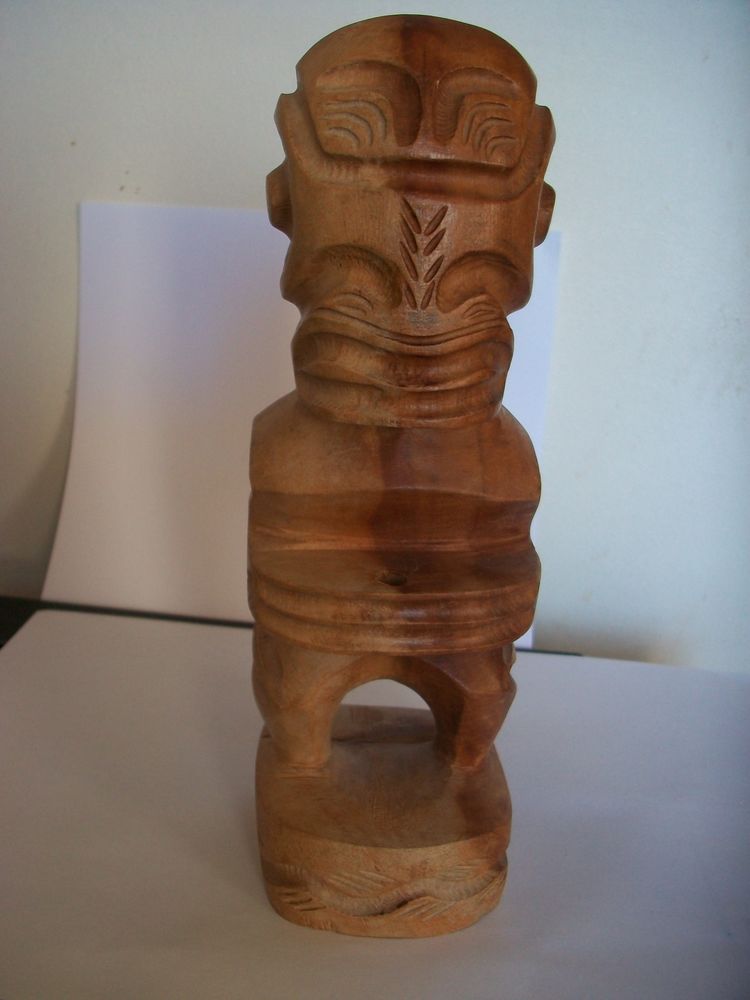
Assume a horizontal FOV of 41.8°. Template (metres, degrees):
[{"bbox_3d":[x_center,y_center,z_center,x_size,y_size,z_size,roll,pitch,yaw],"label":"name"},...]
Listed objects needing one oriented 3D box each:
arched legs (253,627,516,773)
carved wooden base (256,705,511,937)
[{"bbox_3d":[0.002,0.051,0.260,0.065,0.036,0.037,3,17,-2],"label":"arched legs"},{"bbox_3d":[0.001,0.082,0.259,0.063,0.027,0.060,3,17,-2],"label":"carved wooden base"}]

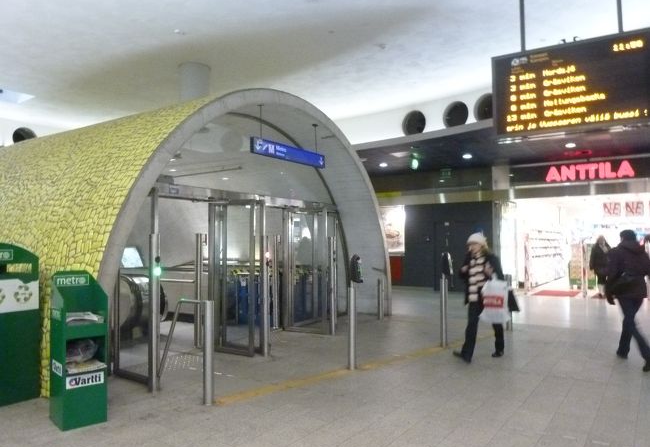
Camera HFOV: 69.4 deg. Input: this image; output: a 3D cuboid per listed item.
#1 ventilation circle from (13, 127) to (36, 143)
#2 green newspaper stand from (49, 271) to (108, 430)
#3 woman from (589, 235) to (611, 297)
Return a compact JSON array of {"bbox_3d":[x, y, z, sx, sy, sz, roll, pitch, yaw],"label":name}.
[{"bbox_3d":[-7.773,-2.178,12.190,0.560,0.560,0.200,1,-2,-26],"label":"ventilation circle"},{"bbox_3d":[-2.140,1.064,4.106,0.340,1.290,0.395,2,-3,-40],"label":"green newspaper stand"},{"bbox_3d":[7.334,1.153,12.531,0.550,1.690,0.400,-1,-2,20],"label":"woman"}]

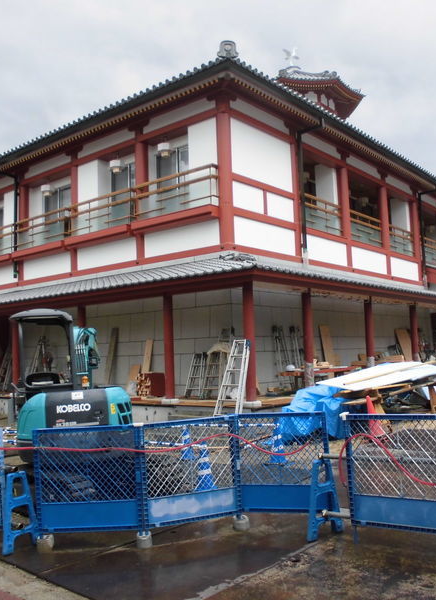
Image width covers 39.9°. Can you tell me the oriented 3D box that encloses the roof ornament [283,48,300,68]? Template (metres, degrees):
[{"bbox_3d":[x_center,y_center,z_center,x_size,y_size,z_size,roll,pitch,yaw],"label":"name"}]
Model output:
[{"bbox_3d":[4.379,-14.407,35.700,0.750,1.300,1.000,-6,-7,40],"label":"roof ornament"}]

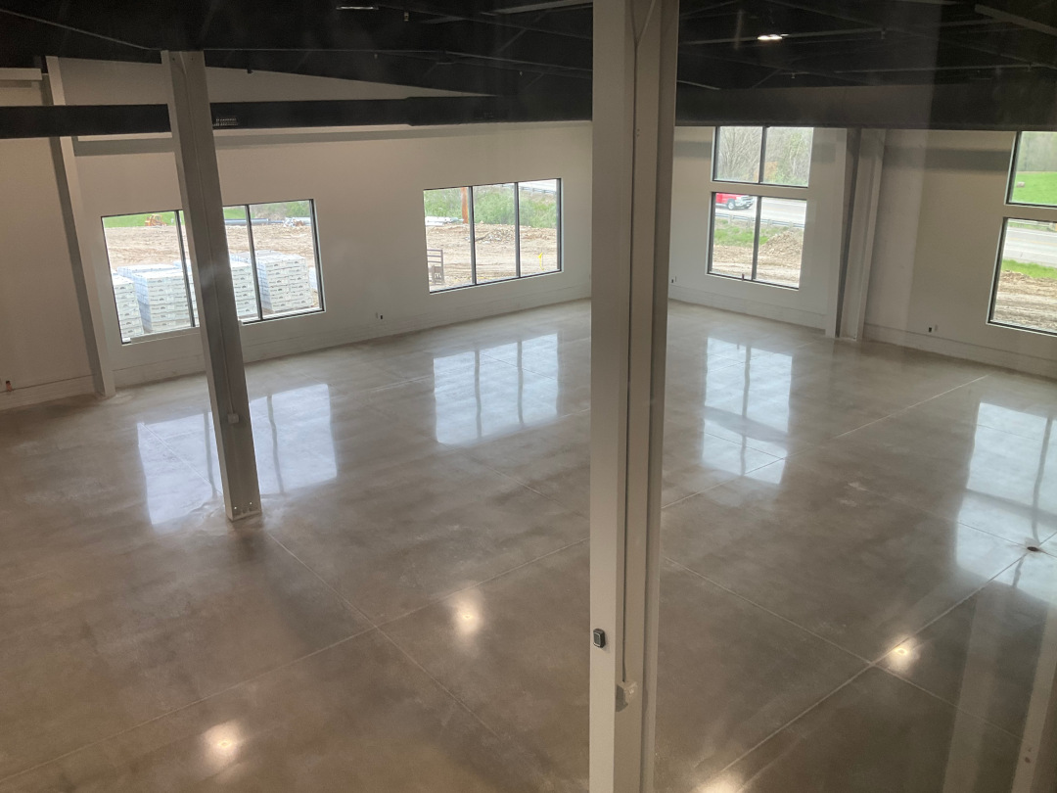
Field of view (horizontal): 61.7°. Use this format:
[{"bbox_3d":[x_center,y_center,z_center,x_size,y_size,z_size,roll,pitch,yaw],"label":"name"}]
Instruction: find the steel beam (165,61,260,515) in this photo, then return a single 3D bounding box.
[{"bbox_3d":[-3.913,-1.189,11.116,0.403,5.852,0.243,-15,22,-35],"label":"steel beam"}]

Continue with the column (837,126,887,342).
[{"bbox_3d":[7.305,-3.672,19.414,0.424,4.963,0.450,-15,22,-35],"label":"column"}]

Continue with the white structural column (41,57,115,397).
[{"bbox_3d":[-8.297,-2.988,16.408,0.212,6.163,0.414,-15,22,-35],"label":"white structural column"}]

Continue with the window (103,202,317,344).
[{"bbox_3d":[-6.368,-2.680,18.435,4.338,2.482,0.124,-15,22,-35],"label":"window"}]

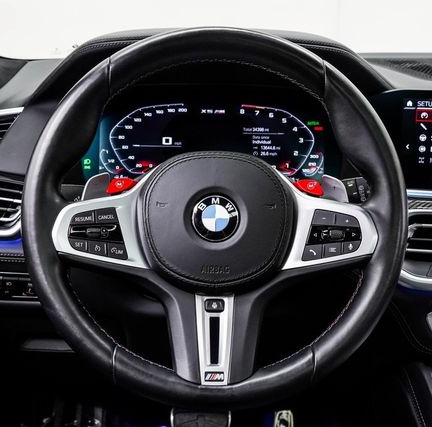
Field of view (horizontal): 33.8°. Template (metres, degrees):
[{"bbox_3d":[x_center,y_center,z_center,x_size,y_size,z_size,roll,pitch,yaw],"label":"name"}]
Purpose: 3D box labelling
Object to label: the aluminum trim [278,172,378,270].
[{"bbox_3d":[0.112,0.008,0.710,0.100,0.097,0.030,0,-3,0],"label":"aluminum trim"}]

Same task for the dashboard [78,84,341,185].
[{"bbox_3d":[-0.009,-0.104,0.935,0.343,0.133,0.050,0,-3,0],"label":"dashboard"}]

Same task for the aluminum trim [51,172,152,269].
[{"bbox_3d":[-0.114,0.007,0.710,0.102,0.096,0.030,0,-3,0],"label":"aluminum trim"}]

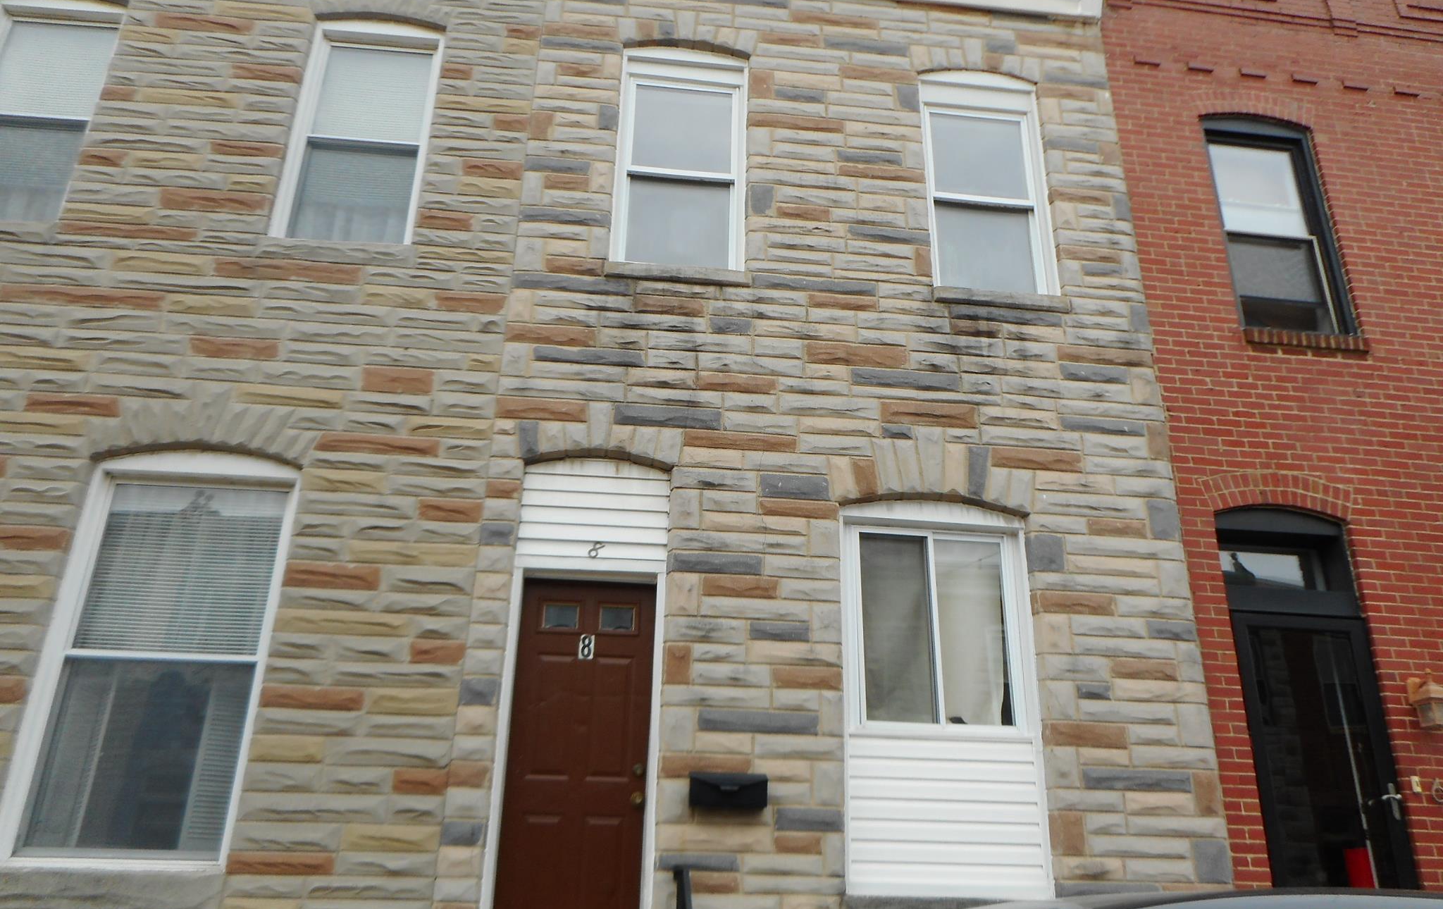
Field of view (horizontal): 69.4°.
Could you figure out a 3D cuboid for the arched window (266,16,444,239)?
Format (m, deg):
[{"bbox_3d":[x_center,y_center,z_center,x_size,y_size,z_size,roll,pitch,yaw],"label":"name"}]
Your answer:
[{"bbox_3d":[-2.409,-2.192,7.056,0.876,1.865,0.130,3,-22,-5],"label":"arched window"}]

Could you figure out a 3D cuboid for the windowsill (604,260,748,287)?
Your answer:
[{"bbox_3d":[-0.291,-1.133,6.747,0.926,0.101,0.140,3,-22,-5],"label":"windowsill"}]

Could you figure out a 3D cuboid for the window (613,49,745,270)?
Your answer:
[{"bbox_3d":[-0.276,-2.045,7.210,0.885,1.843,0.130,3,-22,-5],"label":"window"}]

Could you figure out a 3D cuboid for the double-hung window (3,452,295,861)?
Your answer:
[{"bbox_3d":[-2.926,1.012,5.504,1.070,2.168,0.130,3,-22,-5],"label":"double-hung window"}]

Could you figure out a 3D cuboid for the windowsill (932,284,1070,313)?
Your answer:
[{"bbox_3d":[1.786,-0.973,6.688,0.892,0.091,0.120,3,-22,-5],"label":"windowsill"}]

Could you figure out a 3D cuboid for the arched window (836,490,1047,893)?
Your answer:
[{"bbox_3d":[1.215,1.294,5.816,1.104,2.149,0.130,3,-22,-5],"label":"arched window"}]

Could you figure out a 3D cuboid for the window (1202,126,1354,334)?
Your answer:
[{"bbox_3d":[3.928,-1.623,7.482,0.857,1.810,0.150,3,-22,-5],"label":"window"}]

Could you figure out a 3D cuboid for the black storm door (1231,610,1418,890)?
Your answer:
[{"bbox_3d":[3.377,1.925,5.830,0.864,2.071,0.140,3,-22,-5],"label":"black storm door"}]

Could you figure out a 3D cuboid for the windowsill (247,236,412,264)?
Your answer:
[{"bbox_3d":[-2.365,-1.233,6.393,0.957,0.127,0.110,3,-22,-5],"label":"windowsill"}]

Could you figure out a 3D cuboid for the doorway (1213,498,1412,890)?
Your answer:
[{"bbox_3d":[3.481,1.627,6.141,0.874,2.725,0.150,3,-22,-5],"label":"doorway"}]

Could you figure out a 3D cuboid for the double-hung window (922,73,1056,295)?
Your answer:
[{"bbox_3d":[1.853,-1.913,7.359,0.875,1.875,0.130,3,-22,-5],"label":"double-hung window"}]

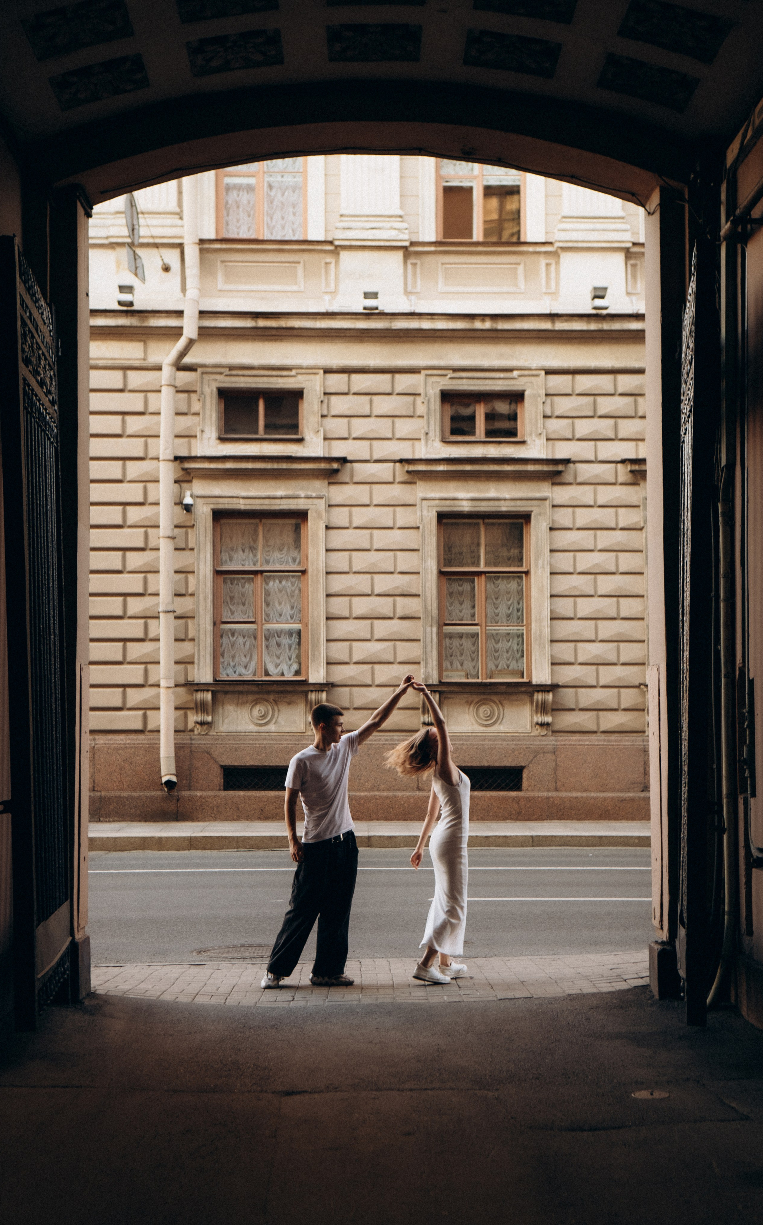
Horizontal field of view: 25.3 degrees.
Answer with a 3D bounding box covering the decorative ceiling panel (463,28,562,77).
[{"bbox_3d":[0.709,-3.042,9.224,0.500,0.060,0.486,9,-4,-1],"label":"decorative ceiling panel"}]

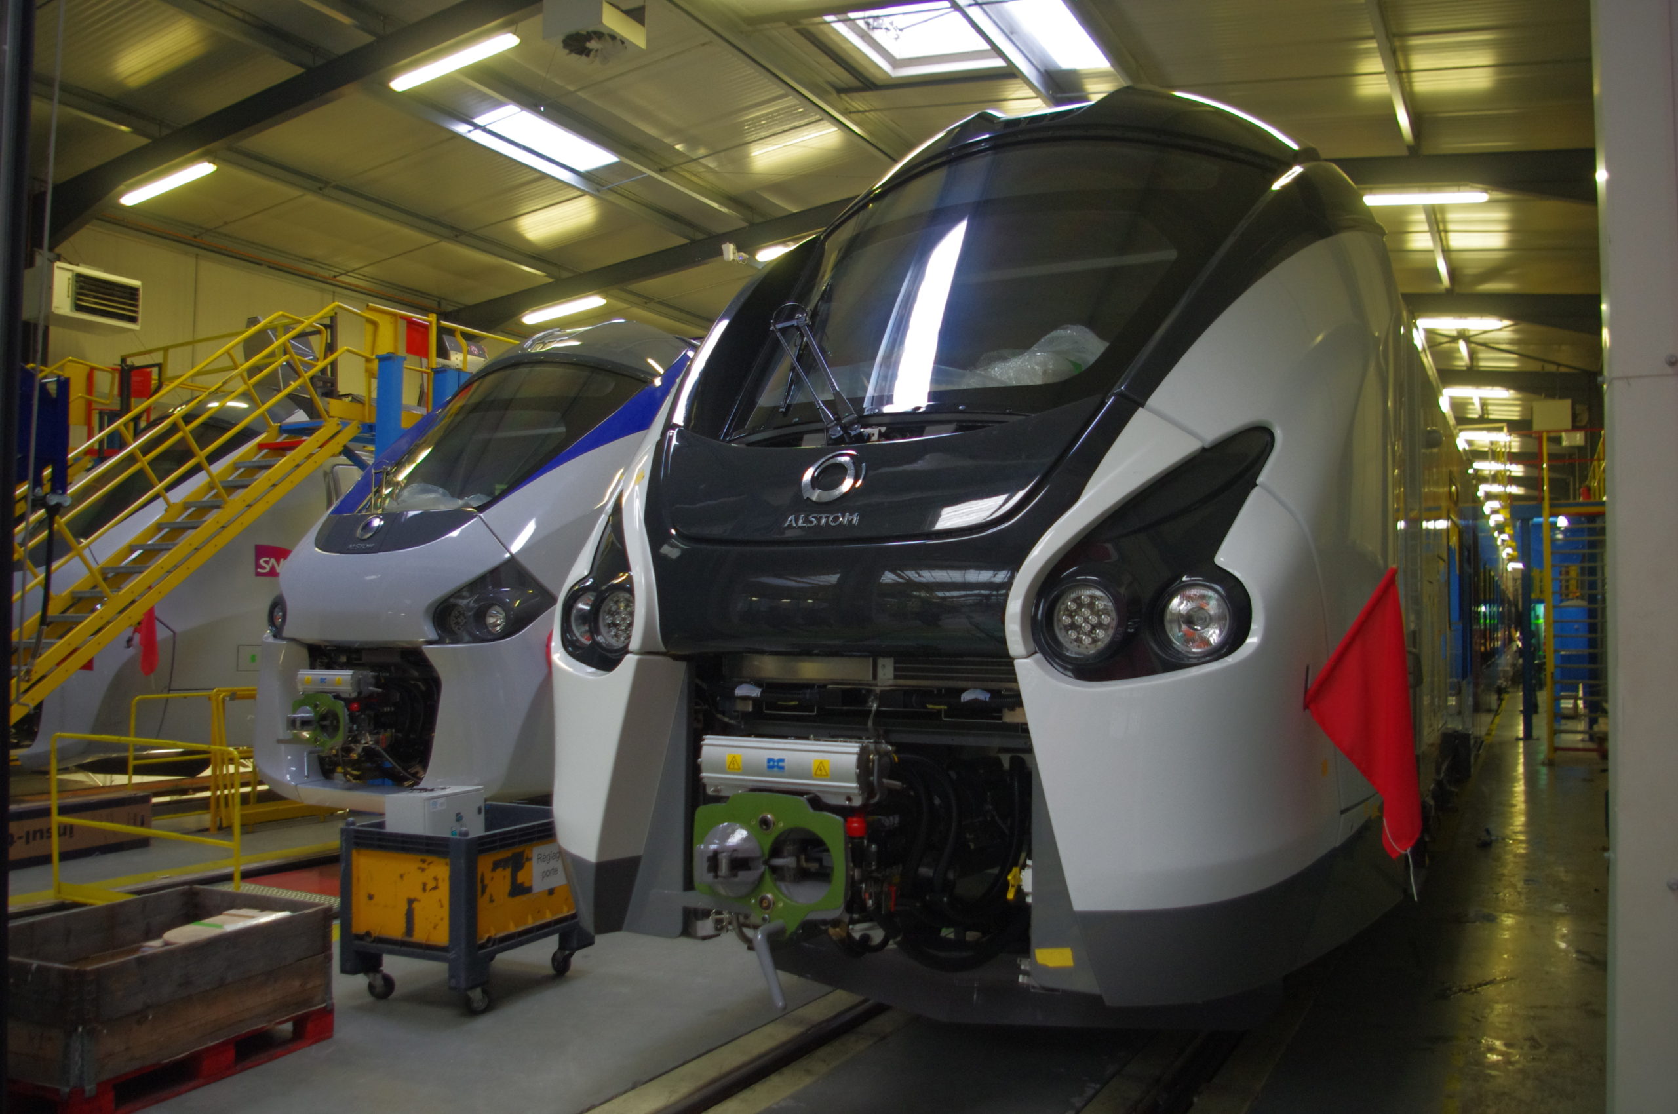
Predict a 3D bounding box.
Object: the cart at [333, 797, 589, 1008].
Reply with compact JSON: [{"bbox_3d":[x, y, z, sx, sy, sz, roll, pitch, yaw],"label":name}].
[{"bbox_3d":[-1.643,1.561,5.645,0.700,0.775,0.870,-1,-3,26],"label":"cart"}]

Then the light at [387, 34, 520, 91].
[{"bbox_3d":[-3.447,-4.416,11.236,1.570,0.120,0.170,-6,-6,29],"label":"light"}]

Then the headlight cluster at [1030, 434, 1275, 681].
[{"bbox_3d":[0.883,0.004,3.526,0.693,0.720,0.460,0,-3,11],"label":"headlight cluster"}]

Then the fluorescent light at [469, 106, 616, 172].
[{"bbox_3d":[-3.397,-4.895,14.790,0.600,0.100,1.870,-6,-6,29],"label":"fluorescent light"}]

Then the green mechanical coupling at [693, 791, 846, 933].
[{"bbox_3d":[-0.165,0.861,3.555,0.480,0.380,0.250,-1,-3,29],"label":"green mechanical coupling"}]

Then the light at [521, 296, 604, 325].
[{"bbox_3d":[-3.977,-3.554,18.166,1.570,0.120,0.170,-5,-5,29],"label":"light"}]

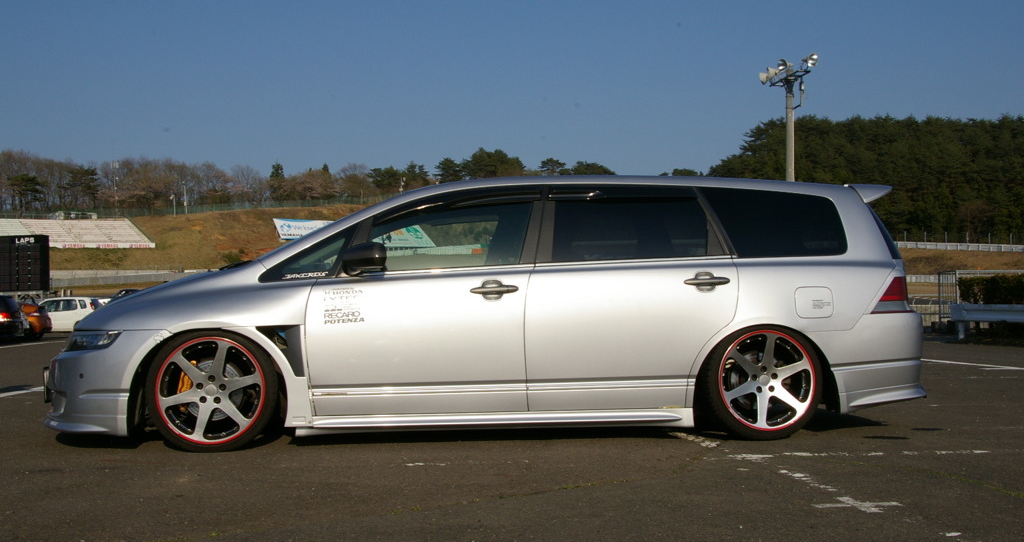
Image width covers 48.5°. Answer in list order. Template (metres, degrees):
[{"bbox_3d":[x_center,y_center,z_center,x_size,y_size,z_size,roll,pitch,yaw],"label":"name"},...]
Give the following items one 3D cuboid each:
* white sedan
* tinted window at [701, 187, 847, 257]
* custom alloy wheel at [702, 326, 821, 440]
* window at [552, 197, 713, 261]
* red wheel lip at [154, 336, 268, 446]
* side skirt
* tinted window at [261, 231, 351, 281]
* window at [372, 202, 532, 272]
[{"bbox_3d":[-17.200,1.740,43.200,3.500,1.530,1.520,0,-1,1],"label":"white sedan"},{"bbox_3d":[1.404,-0.265,6.095,0.820,0.375,0.110,0,-1,-8],"label":"tinted window"},{"bbox_3d":[1.305,0.575,6.035,0.630,0.620,0.230,0,-1,-8],"label":"custom alloy wheel"},{"bbox_3d":[0.628,-0.218,5.978,0.860,0.350,0.100,0,-1,-8],"label":"window"},{"bbox_3d":[-1.473,0.586,5.569,0.525,0.525,0.060,0,-1,-8],"label":"red wheel lip"},{"bbox_3d":[-0.073,0.766,5.783,2.040,0.110,0.120,0,-1,-8],"label":"side skirt"},{"bbox_3d":[-1.038,-0.079,5.753,0.440,0.255,0.100,0,-1,-8],"label":"tinted window"},{"bbox_3d":[-0.313,-0.182,5.849,0.840,0.360,0.100,0,-1,-8],"label":"window"}]

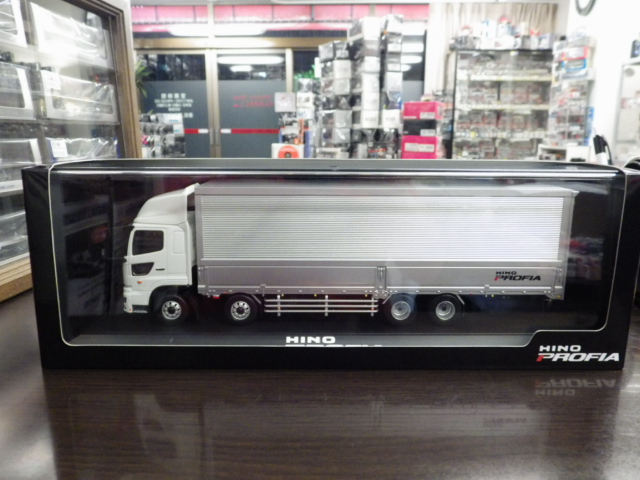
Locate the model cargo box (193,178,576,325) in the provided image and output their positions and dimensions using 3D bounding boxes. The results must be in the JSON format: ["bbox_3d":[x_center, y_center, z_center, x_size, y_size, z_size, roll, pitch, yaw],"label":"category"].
[{"bbox_3d":[0.039,0.006,0.339,0.231,0.086,0.059,0,11,-2],"label":"model cargo box"}]

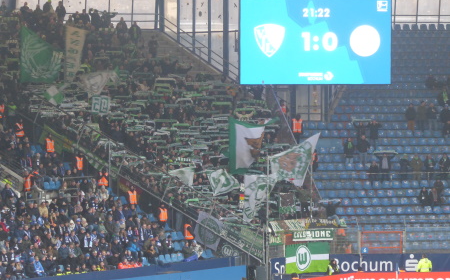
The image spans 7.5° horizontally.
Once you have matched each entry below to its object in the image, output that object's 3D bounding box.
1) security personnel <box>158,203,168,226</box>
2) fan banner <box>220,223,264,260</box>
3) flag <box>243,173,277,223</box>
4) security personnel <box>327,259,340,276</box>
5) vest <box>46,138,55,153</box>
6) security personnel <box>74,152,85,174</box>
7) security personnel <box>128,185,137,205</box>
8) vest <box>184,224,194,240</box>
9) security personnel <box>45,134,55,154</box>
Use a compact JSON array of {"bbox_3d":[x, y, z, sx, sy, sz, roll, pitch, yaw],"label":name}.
[{"bbox_3d":[-2.846,3.827,159.500,0.500,1.780,0.360,0,1,-18],"label":"security personnel"},{"bbox_3d":[0.833,4.808,164.070,2.500,1.250,0.050,31,17,28],"label":"fan banner"},{"bbox_3d":[1.652,2.800,165.000,1.630,2.400,0.500,0,2,-6],"label":"flag"},{"bbox_3d":[4.989,6.277,158.500,0.580,1.660,0.420,-1,2,-24],"label":"security personnel"},{"bbox_3d":[-8.383,0.250,165.778,0.460,0.700,0.290,0,2,-3],"label":"vest"},{"bbox_3d":[-6.729,1.485,160.500,0.380,1.780,0.550,1,2,30],"label":"security personnel"},{"bbox_3d":[-4.365,3.068,163.226,0.520,1.780,0.340,0,2,7],"label":"security personnel"},{"bbox_3d":[-1.590,4.204,157.500,0.340,0.700,0.500,0,2,-12],"label":"vest"},{"bbox_3d":[-8.417,0.567,165.807,0.520,1.780,0.340,0,2,-3],"label":"security personnel"}]

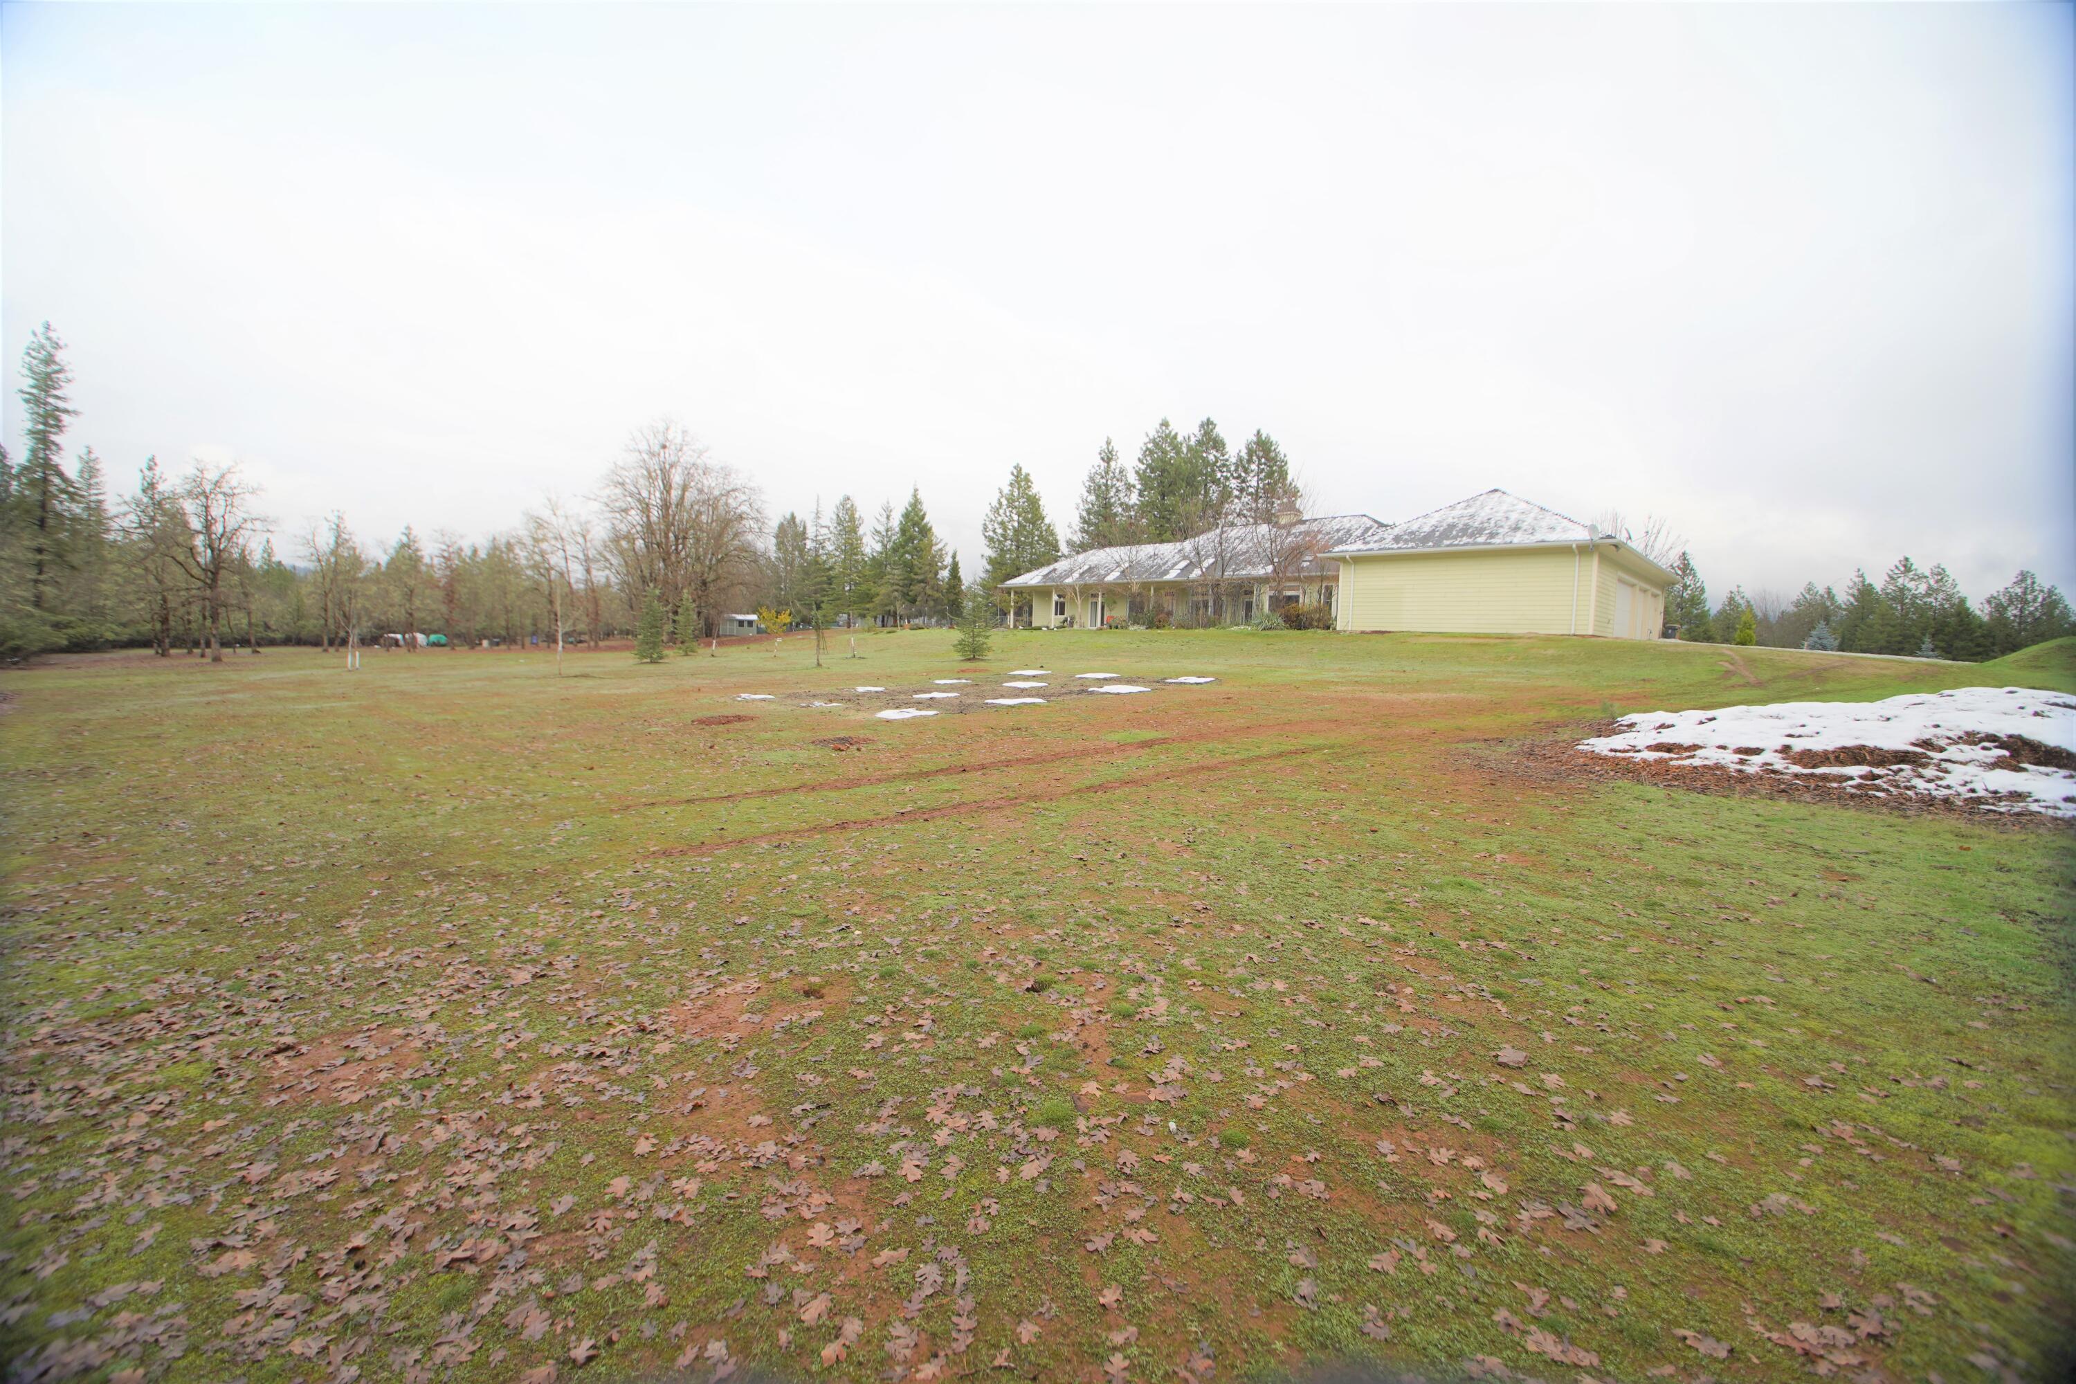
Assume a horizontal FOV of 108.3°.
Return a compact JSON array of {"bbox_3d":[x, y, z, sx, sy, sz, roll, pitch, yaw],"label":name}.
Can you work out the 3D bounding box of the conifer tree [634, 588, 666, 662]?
[{"bbox_3d":[-17.507,-2.999,33.869,1.500,3.360,1.500,1,4,0],"label":"conifer tree"}]

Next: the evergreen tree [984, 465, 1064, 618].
[{"bbox_3d":[-1.320,-11.947,61.000,6.400,13.070,6.400,1,4,0],"label":"evergreen tree"}]

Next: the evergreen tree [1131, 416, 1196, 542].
[{"bbox_3d":[12.559,-16.203,73.193,7.000,20.620,7.000,1,4,0],"label":"evergreen tree"}]

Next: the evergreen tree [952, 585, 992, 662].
[{"bbox_3d":[-2.292,-2.423,26.395,1.400,2.670,1.400,1,4,0],"label":"evergreen tree"}]

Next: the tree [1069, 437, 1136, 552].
[{"bbox_3d":[6.047,-14.559,69.000,6.200,17.470,6.200,1,4,0],"label":"tree"}]

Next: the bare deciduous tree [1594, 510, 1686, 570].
[{"bbox_3d":[42.494,-8.258,53.000,6.600,9.180,6.600,1,4,0],"label":"bare deciduous tree"}]

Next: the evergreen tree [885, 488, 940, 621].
[{"bbox_3d":[-12.005,-12.719,71.491,5.600,13.010,5.600,1,4,0],"label":"evergreen tree"}]

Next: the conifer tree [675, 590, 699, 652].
[{"bbox_3d":[-18.188,-3.612,38.869,1.300,3.350,1.300,1,4,0],"label":"conifer tree"}]

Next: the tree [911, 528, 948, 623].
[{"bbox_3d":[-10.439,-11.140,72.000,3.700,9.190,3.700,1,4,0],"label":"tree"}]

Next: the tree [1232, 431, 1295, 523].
[{"bbox_3d":[20.081,-14.354,67.000,5.800,17.980,5.800,1,4,0],"label":"tree"}]

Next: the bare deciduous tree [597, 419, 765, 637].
[{"bbox_3d":[-29.511,-13.098,61.298,13.800,17.930,13.800,1,4,0],"label":"bare deciduous tree"}]

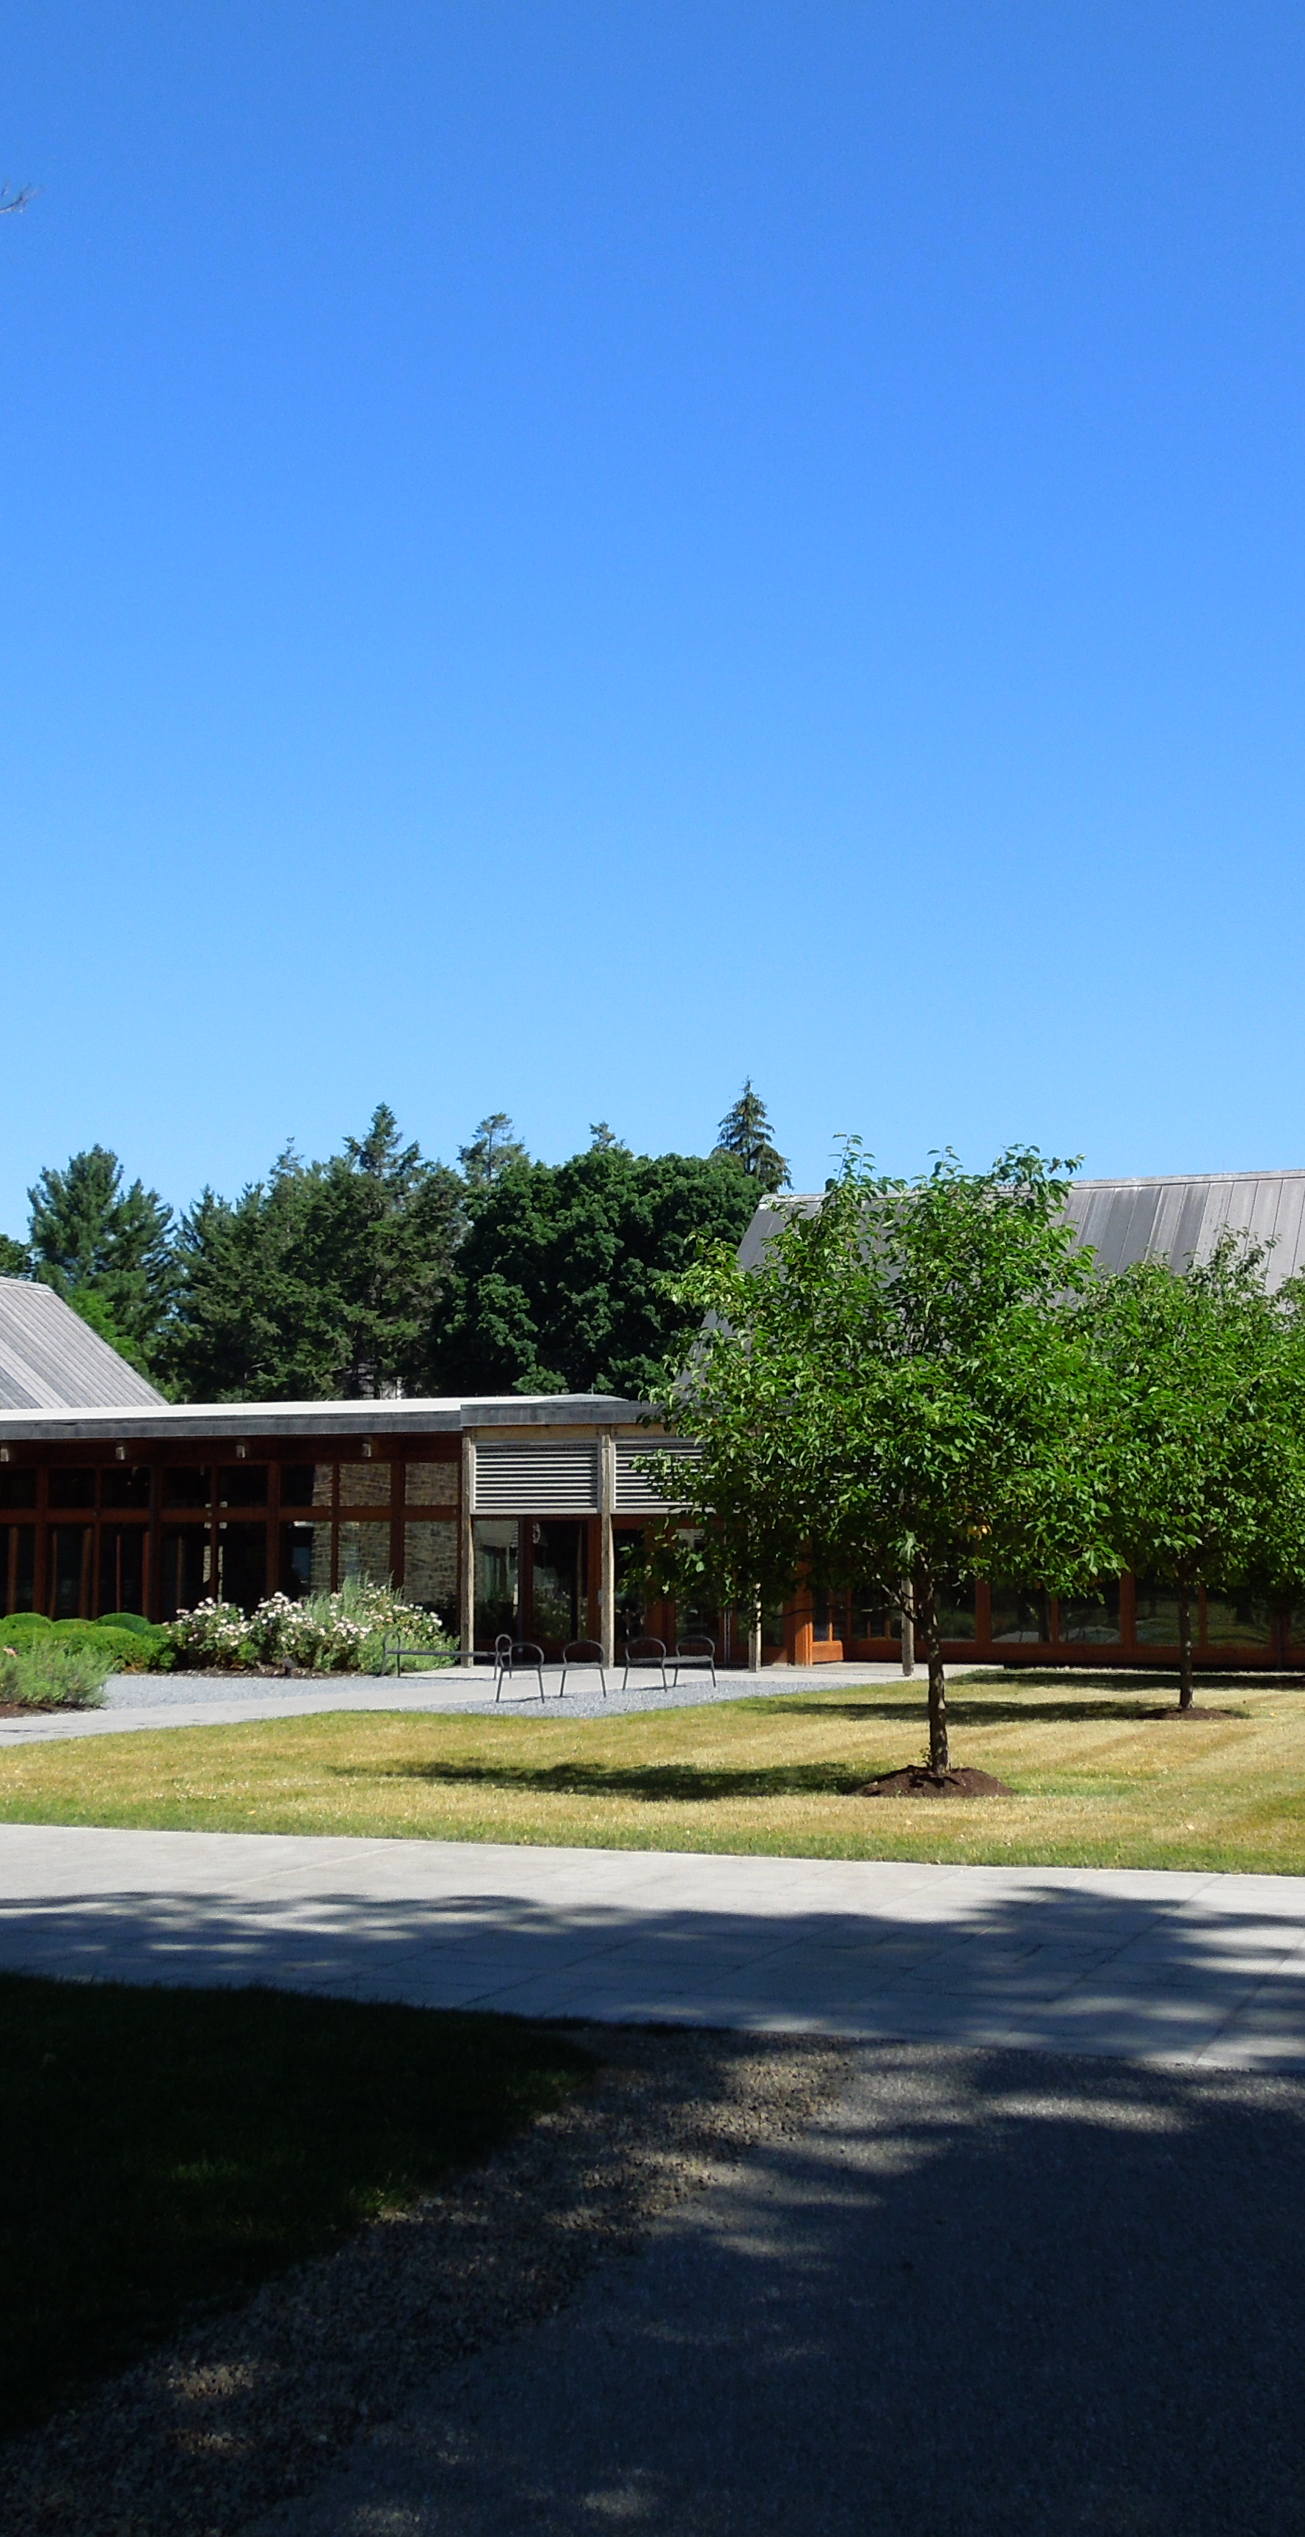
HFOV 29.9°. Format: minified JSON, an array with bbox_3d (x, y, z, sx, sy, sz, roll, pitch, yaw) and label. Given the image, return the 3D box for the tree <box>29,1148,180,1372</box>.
[{"bbox_3d":[-18.814,4.028,84.863,5.674,16.652,5.674,2,-8,-12],"label":"tree"}]

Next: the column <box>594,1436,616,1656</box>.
[{"bbox_3d":[-0.798,5.238,45.630,0.230,4.404,0.230,-3,-8,22],"label":"column"}]

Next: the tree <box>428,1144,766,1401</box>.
[{"bbox_3d":[-2.191,4.023,84.875,11.809,16.832,11.218,0,-7,-1],"label":"tree"}]

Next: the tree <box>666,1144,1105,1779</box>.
[{"bbox_3d":[1.880,1.553,19.933,3.676,5.173,3.676,0,-7,5],"label":"tree"}]

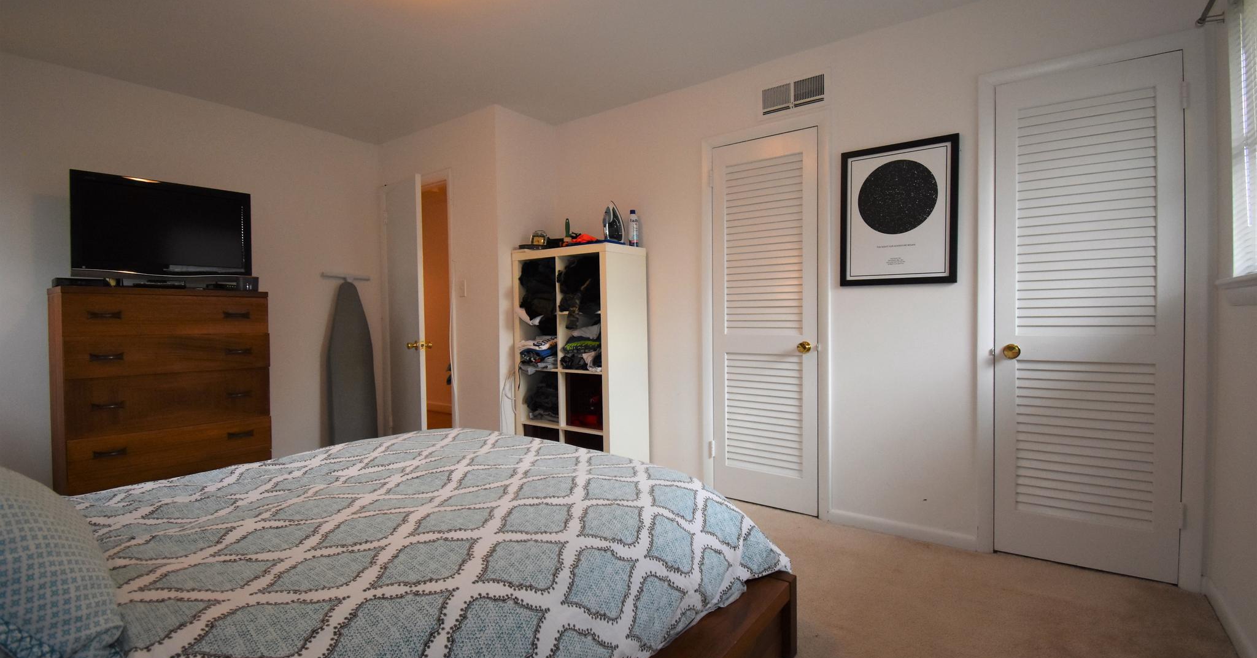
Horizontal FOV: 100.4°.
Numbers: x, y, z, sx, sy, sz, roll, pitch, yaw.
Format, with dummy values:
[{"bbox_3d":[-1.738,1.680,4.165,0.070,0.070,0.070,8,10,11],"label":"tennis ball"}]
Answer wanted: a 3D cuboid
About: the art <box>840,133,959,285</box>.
[{"bbox_3d":[1.283,-0.550,2.509,0.503,0.674,0.027,0,1,35],"label":"art"}]

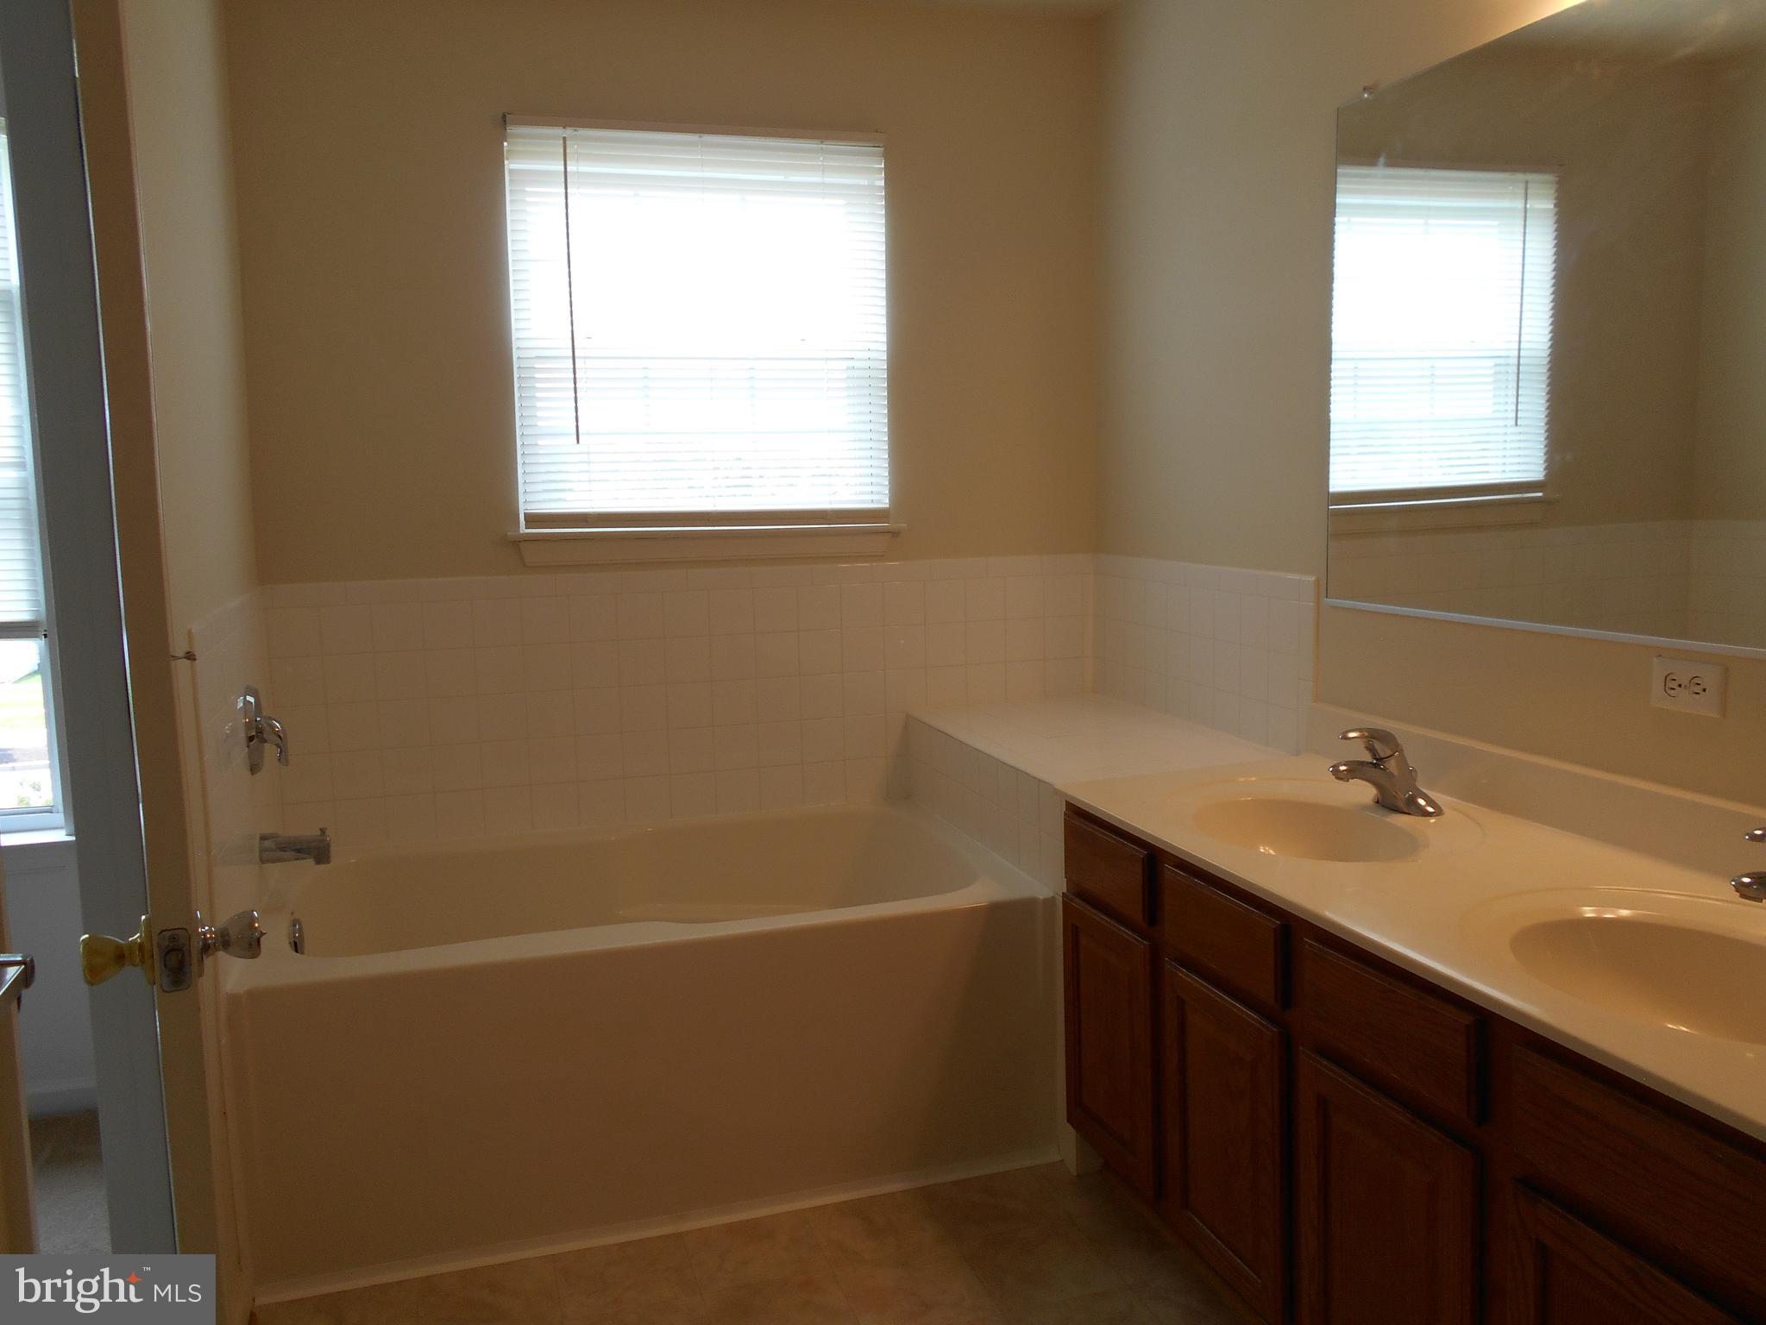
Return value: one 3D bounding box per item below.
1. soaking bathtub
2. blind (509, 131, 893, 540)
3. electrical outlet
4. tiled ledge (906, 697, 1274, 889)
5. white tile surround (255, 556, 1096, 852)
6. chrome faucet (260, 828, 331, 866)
[{"bbox_3d":[-0.495,0.712,2.837,1.487,0.540,0.872,-4,8,-16],"label":"soaking bathtub"},{"bbox_3d":[-0.414,-0.782,3.135,0.881,0.907,0.040,-4,8,-16],"label":"blind"},{"bbox_3d":[1.082,0.034,1.782,0.010,0.069,0.113,-4,8,-16],"label":"electrical outlet"},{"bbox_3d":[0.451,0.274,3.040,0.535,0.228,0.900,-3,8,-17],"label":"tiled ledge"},{"bbox_3d":[-0.404,0.075,3.246,2.012,0.607,0.022,-4,8,-16],"label":"white tile surround"},{"bbox_3d":[-1.169,0.369,2.648,0.132,0.063,0.056,-4,8,-16],"label":"chrome faucet"}]

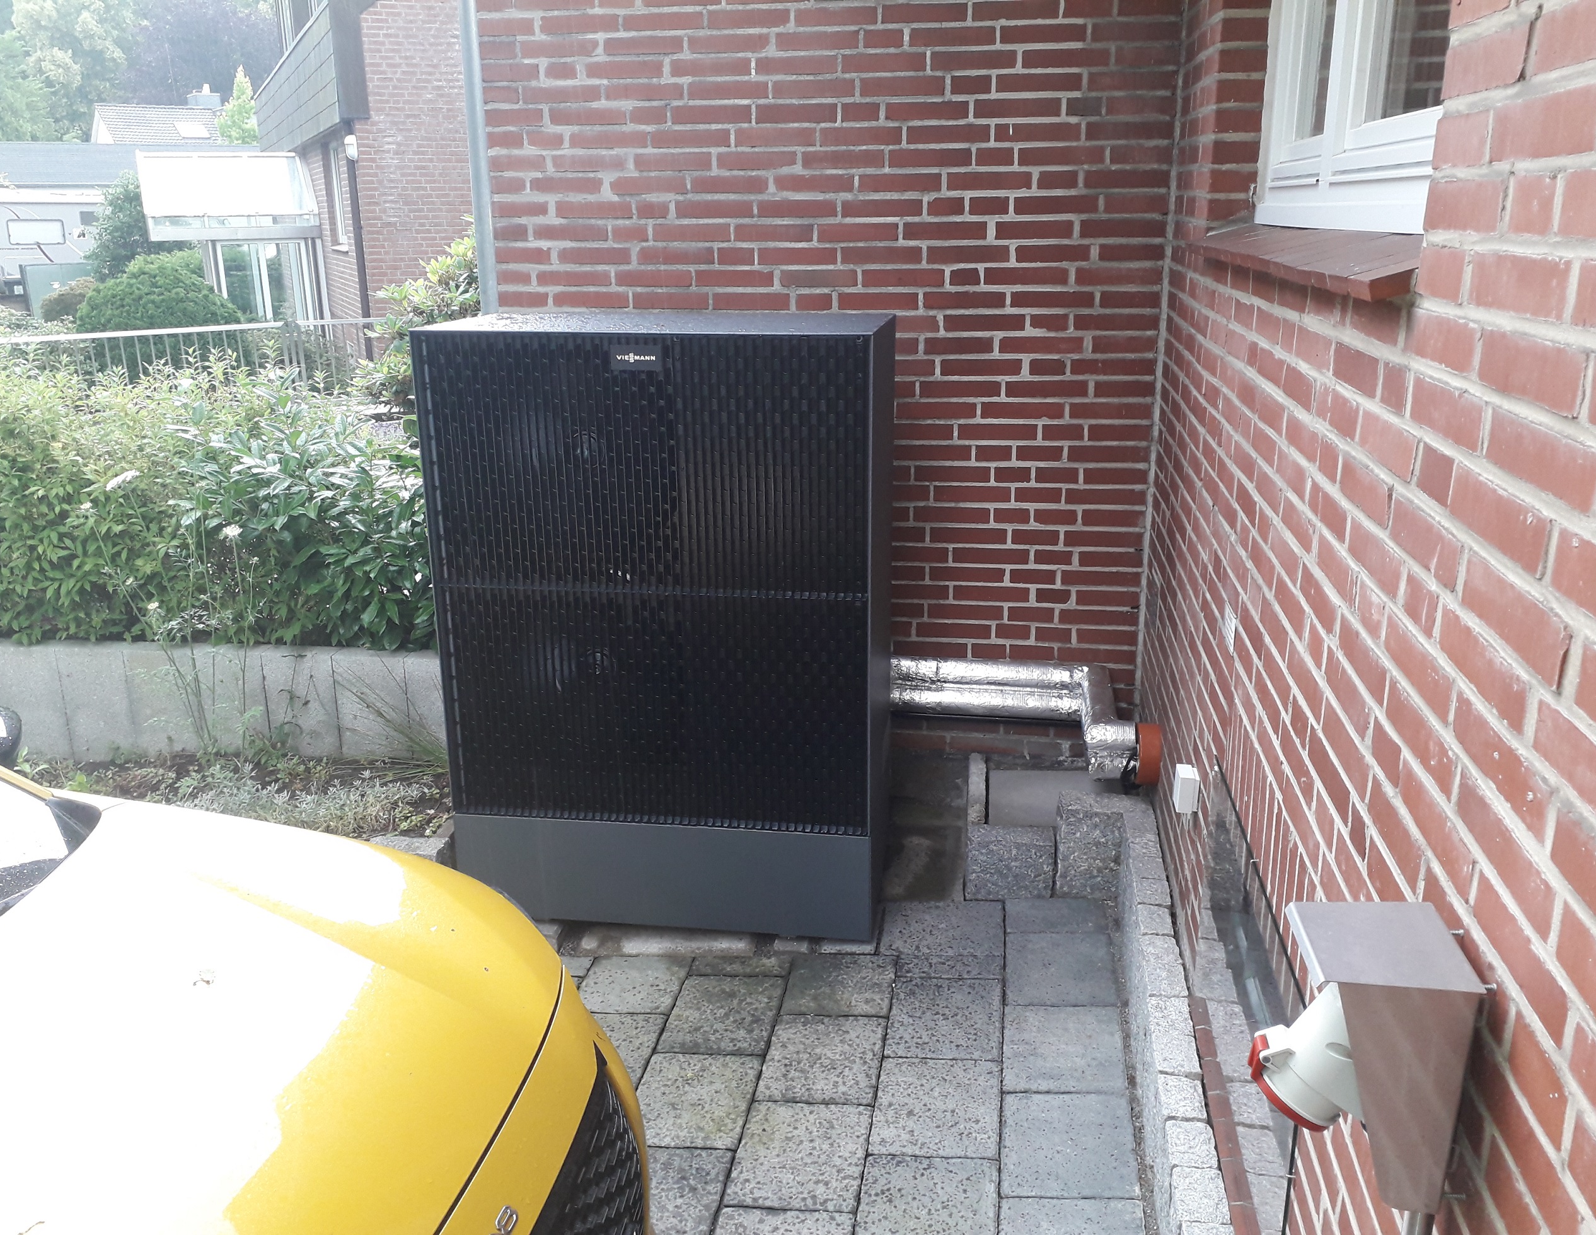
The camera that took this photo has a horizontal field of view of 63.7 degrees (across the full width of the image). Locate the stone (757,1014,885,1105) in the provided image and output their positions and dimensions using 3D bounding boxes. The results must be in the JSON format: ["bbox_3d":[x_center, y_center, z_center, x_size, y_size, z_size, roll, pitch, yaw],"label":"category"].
[{"bbox_3d":[0.064,1.046,2.978,0.260,0.060,0.313,-2,18,10],"label":"stone"}]

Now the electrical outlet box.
[{"bbox_3d":[0.840,0.370,2.783,0.045,0.082,0.072,2,18,9],"label":"electrical outlet box"}]

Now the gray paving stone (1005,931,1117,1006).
[{"bbox_3d":[0.675,0.927,3.308,0.280,0.060,0.325,0,18,10],"label":"gray paving stone"}]

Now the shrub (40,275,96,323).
[{"bbox_3d":[-7.728,-3.251,13.930,0.850,0.850,0.850,-10,20,-27],"label":"shrub"}]

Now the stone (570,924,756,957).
[{"bbox_3d":[-0.371,0.936,3.637,0.500,0.070,0.170,0,18,10],"label":"stone"}]

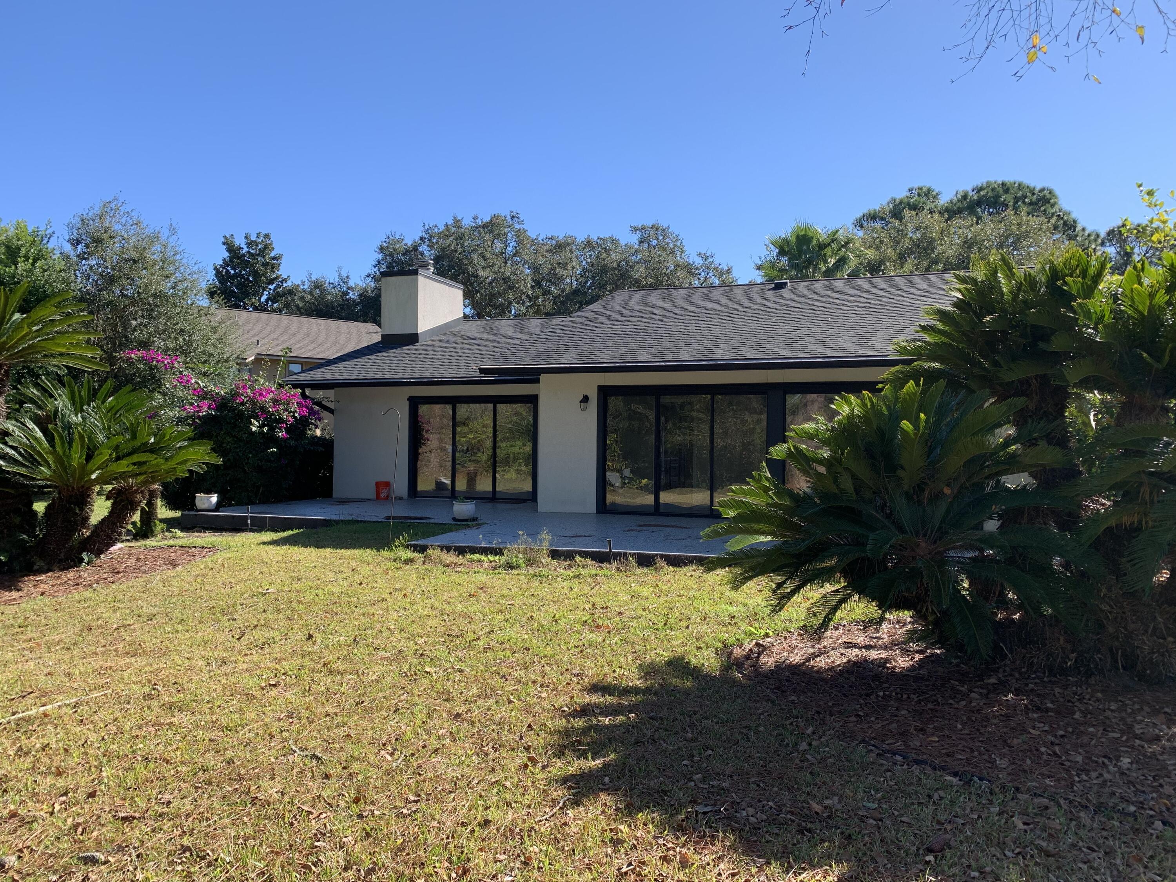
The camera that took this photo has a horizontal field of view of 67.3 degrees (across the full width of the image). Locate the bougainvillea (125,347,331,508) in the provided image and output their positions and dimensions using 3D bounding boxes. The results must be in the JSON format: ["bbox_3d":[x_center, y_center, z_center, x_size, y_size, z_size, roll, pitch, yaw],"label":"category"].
[{"bbox_3d":[-6.900,-0.180,16.800,4.000,3.100,2.900,1,0,0],"label":"bougainvillea"}]

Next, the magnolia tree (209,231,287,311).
[{"bbox_3d":[-19.200,-5.200,50.000,5.000,13.300,5.000,1,0,0],"label":"magnolia tree"}]

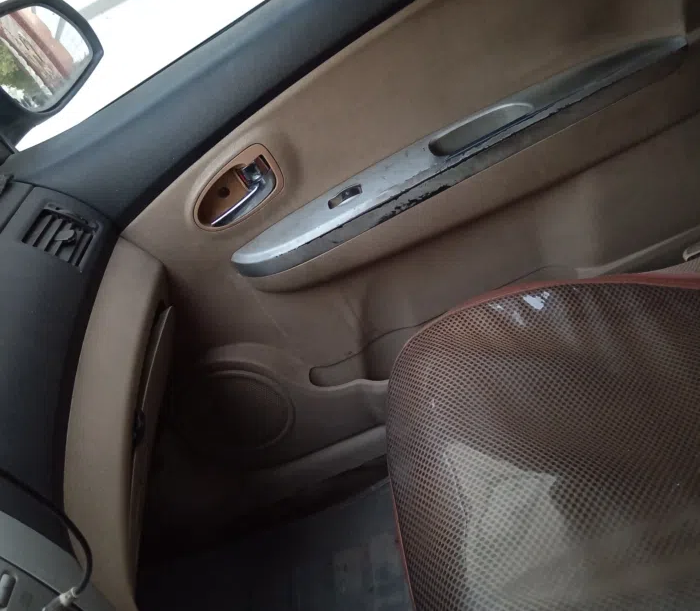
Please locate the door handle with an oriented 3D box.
[{"bbox_3d":[-0.132,-0.133,0.900,0.090,0.052,0.033,-31,31,19],"label":"door handle"}]

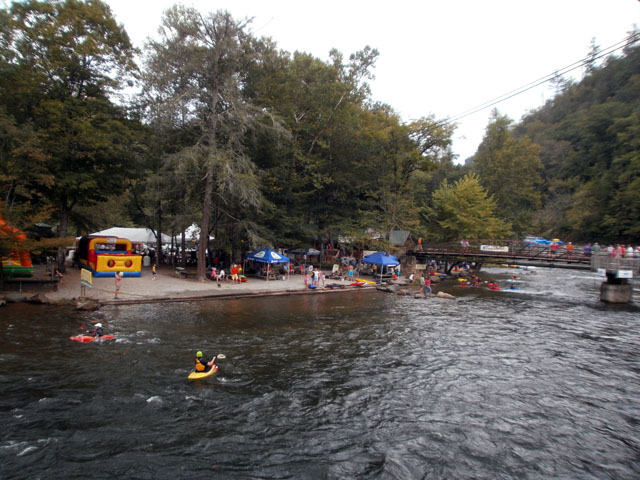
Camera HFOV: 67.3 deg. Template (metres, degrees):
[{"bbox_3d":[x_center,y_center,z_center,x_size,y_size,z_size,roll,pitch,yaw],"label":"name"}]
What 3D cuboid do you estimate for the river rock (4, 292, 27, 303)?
[{"bbox_3d":[-21.572,4.044,34.062,1.500,0.600,1.100,1,2,-30],"label":"river rock"}]

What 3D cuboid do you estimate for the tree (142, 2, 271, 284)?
[{"bbox_3d":[-10.055,-8.167,43.458,10.800,23.800,10.500,2,2,0],"label":"tree"}]

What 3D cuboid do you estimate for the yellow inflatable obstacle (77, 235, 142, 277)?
[{"bbox_3d":[-18.480,1.315,42.228,3.500,3.200,7.000,2,1,-37],"label":"yellow inflatable obstacle"}]

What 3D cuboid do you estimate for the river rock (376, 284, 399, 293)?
[{"bbox_3d":[6.538,4.653,46.484,2.050,0.650,1.300,2,2,0],"label":"river rock"}]

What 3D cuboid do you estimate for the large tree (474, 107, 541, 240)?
[{"bbox_3d":[35.885,-11.196,92.000,13.300,28.500,13.000,2,2,0],"label":"large tree"}]

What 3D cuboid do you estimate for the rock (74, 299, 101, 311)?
[{"bbox_3d":[-13.930,3.864,28.800,1.450,0.600,0.950,2,1,-25],"label":"rock"}]

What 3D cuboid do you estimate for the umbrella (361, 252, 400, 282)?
[{"bbox_3d":[6.399,2.716,49.953,3.050,3.100,3.050,3,2,40],"label":"umbrella"}]

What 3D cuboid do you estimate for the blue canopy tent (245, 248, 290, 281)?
[{"bbox_3d":[-5.002,2.430,45.800,3.050,3.000,3.050,3,1,35],"label":"blue canopy tent"}]

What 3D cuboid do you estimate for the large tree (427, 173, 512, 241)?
[{"bbox_3d":[20.698,-2.439,67.000,11.800,13.600,11.500,2,2,0],"label":"large tree"}]

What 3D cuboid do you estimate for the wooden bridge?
[{"bbox_3d":[18.754,1.306,53.139,20.200,2.700,2.200,4,2,43],"label":"wooden bridge"}]

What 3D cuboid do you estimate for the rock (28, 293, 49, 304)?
[{"bbox_3d":[-17.510,3.657,29.900,1.200,0.620,0.900,2,1,-25],"label":"rock"}]

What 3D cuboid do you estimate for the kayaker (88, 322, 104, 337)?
[{"bbox_3d":[-10.043,4.035,21.600,0.620,0.620,0.500,2,1,-26],"label":"kayaker"}]

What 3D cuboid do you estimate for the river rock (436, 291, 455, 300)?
[{"bbox_3d":[10.730,4.717,41.000,1.500,0.600,0.900,3,1,12],"label":"river rock"}]

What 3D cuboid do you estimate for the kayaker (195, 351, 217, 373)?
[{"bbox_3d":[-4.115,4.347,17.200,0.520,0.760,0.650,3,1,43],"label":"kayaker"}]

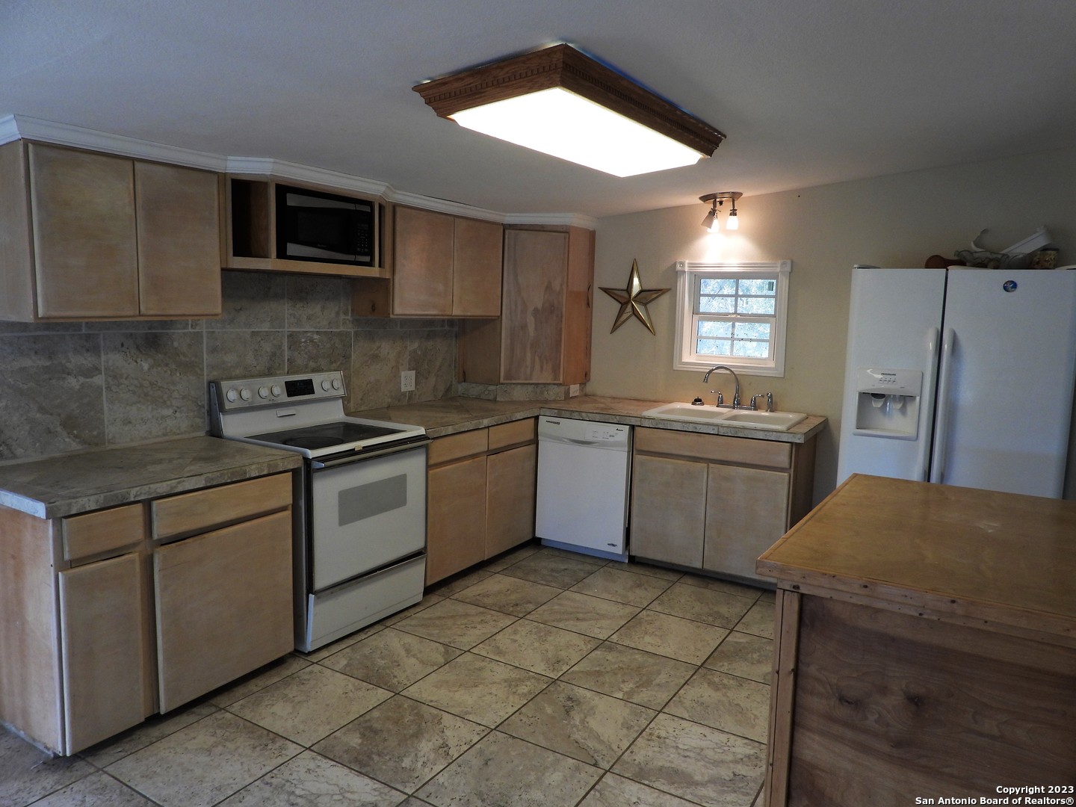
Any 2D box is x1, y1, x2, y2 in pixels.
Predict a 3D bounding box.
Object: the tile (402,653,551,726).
[{"bbox_3d":[-0.237,1.151,3.023,0.454,0.010,0.454,5,8,31],"label":"tile"}]

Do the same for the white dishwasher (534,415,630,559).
[{"bbox_3d":[0.428,0.505,4.878,0.610,0.861,0.610,6,8,31],"label":"white dishwasher"}]

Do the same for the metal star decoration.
[{"bbox_3d":[0.667,-0.742,5.196,0.550,0.530,0.070,6,8,31],"label":"metal star decoration"}]

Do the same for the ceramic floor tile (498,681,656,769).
[{"bbox_3d":[0.156,1.193,2.796,0.453,0.010,0.450,6,8,31],"label":"ceramic floor tile"}]

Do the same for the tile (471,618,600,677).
[{"bbox_3d":[0.001,1.112,3.411,0.454,0.010,0.454,5,8,31],"label":"tile"}]

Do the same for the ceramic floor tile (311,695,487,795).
[{"bbox_3d":[-0.474,1.190,2.636,0.454,0.010,0.454,5,8,31],"label":"ceramic floor tile"}]

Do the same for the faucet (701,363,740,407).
[{"bbox_3d":[1.139,-0.097,4.638,0.225,0.265,0.052,0,7,-13],"label":"faucet"}]

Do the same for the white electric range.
[{"bbox_3d":[-1.033,0.463,3.682,0.670,1.165,0.765,5,8,31],"label":"white electric range"}]

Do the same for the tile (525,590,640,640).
[{"bbox_3d":[0.238,1.073,3.792,0.453,0.010,0.450,6,8,31],"label":"tile"}]

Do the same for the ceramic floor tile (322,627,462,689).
[{"bbox_3d":[-0.641,1.126,3.290,0.457,0.010,0.457,6,8,31],"label":"ceramic floor tile"}]

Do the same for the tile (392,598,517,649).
[{"bbox_3d":[-0.400,1.084,3.673,0.457,0.010,0.457,6,8,31],"label":"tile"}]

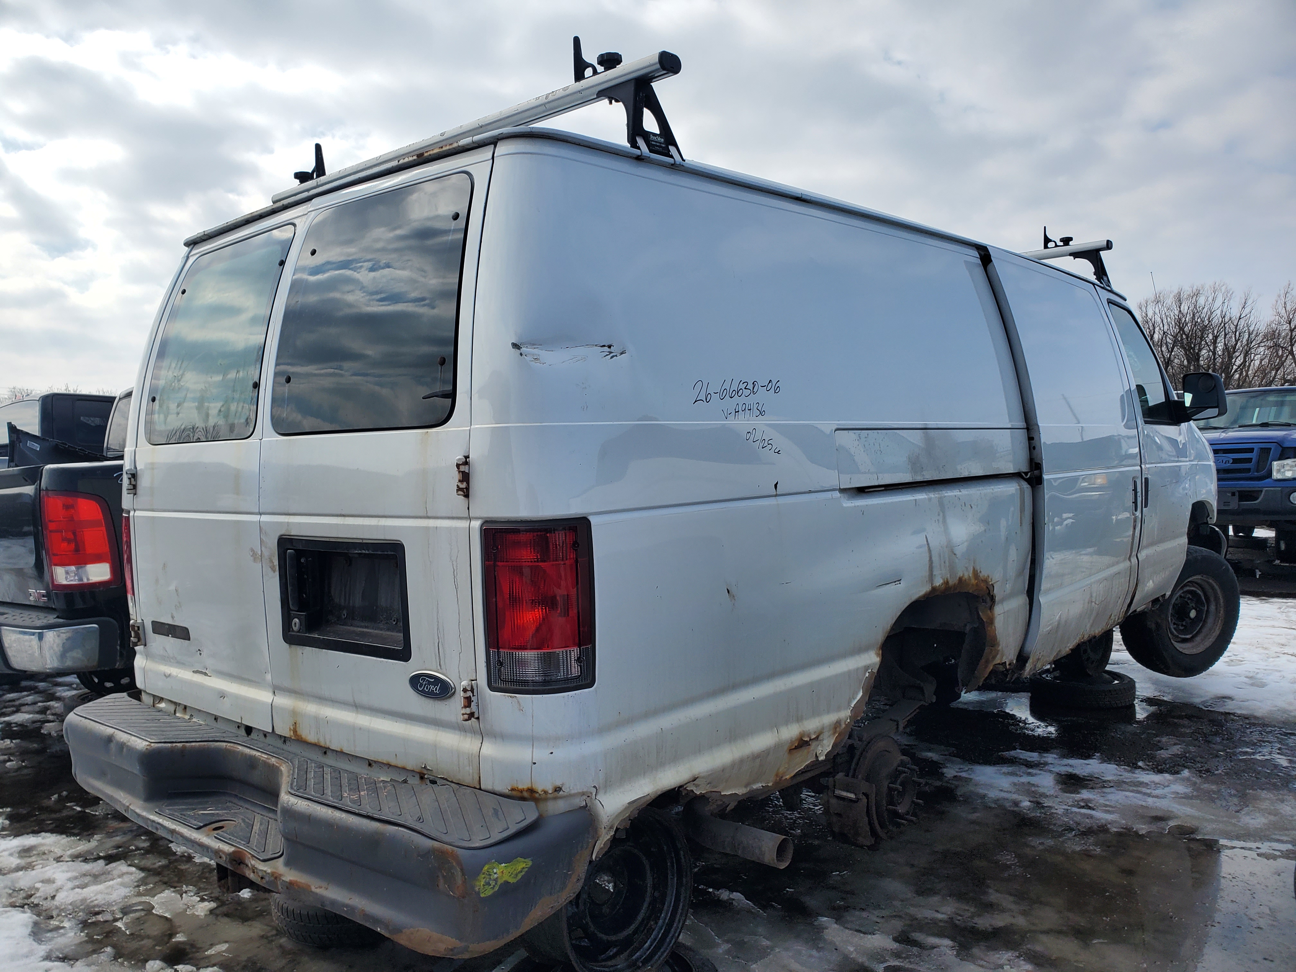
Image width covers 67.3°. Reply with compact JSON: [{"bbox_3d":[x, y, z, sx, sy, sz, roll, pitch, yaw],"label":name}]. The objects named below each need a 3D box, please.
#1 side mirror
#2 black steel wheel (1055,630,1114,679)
[{"bbox_3d":[2.913,-0.468,5.086,0.200,0.255,0.120,0,2,39],"label":"side mirror"},{"bbox_3d":[2.479,0.863,5.572,0.426,0.426,0.185,-3,2,-42],"label":"black steel wheel"}]

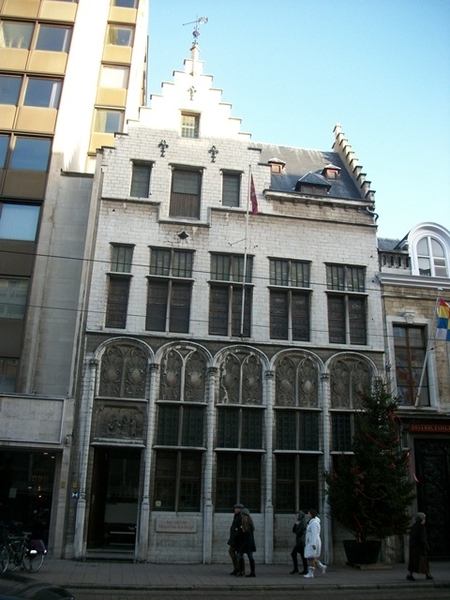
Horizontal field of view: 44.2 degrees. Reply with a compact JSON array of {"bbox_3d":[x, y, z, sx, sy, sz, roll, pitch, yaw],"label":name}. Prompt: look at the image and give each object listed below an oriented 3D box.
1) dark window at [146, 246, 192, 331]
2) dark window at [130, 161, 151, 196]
[{"bbox_3d":[-1.922,-0.354,19.504,1.533,3.081,0.200,4,-19,-7],"label":"dark window"},{"bbox_3d":[-2.977,-4.248,19.649,0.654,1.375,0.280,4,-19,-8],"label":"dark window"}]

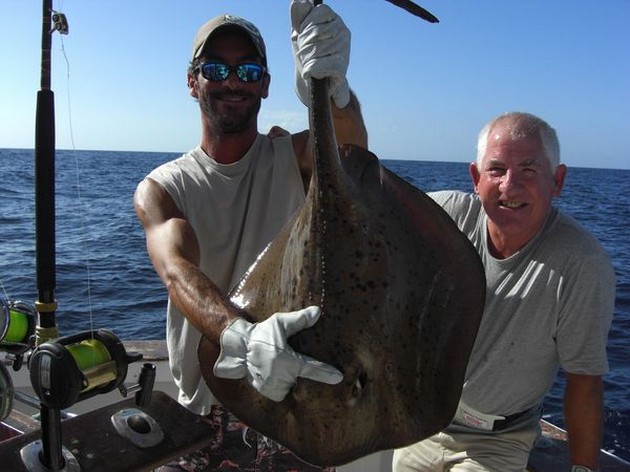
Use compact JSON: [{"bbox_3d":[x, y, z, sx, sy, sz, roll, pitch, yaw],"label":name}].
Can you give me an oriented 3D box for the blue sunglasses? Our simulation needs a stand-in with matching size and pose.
[{"bbox_3d":[-0.187,-0.358,1.550,0.147,0.045,0.140,1,4,-9],"label":"blue sunglasses"}]

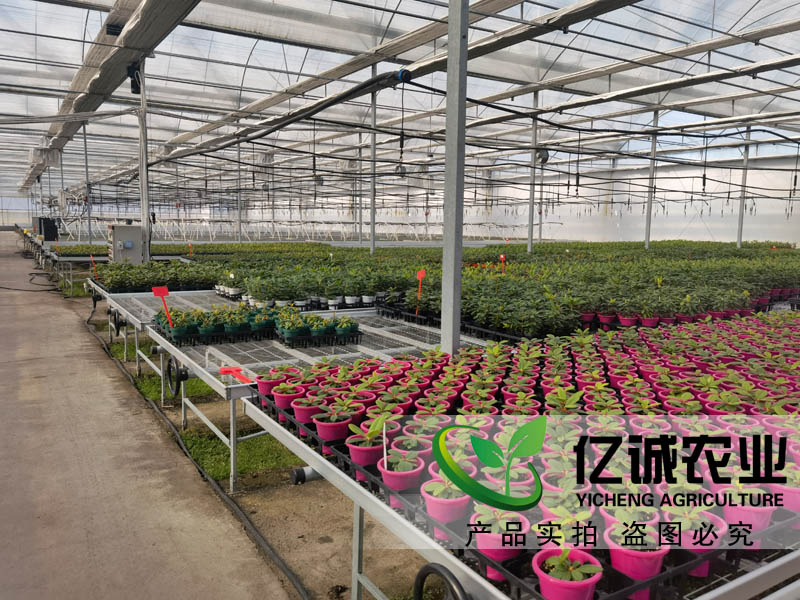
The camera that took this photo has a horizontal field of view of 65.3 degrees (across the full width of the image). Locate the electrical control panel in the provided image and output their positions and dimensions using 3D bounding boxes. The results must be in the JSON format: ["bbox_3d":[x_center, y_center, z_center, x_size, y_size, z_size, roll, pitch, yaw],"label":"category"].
[{"bbox_3d":[-4.270,-0.835,9.750,0.500,0.680,0.260,-3,7,-31],"label":"electrical control panel"}]

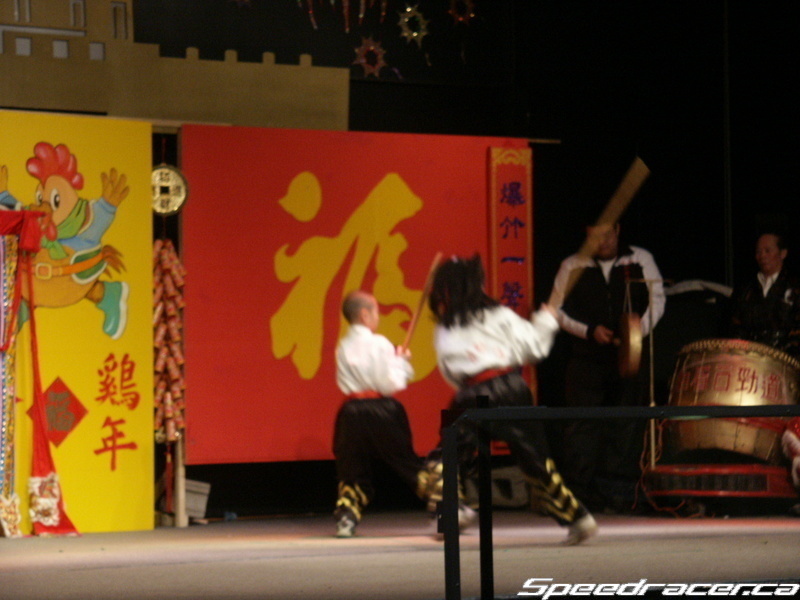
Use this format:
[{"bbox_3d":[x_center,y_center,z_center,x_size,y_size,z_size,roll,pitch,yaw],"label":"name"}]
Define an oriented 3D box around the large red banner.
[{"bbox_3d":[-0.220,-0.030,19.500,2.480,1.860,0.060,0,-1,-38],"label":"large red banner"}]

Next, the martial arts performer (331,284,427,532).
[{"bbox_3d":[-0.070,0.593,18.000,0.450,1.290,0.550,-1,-1,45],"label":"martial arts performer"}]

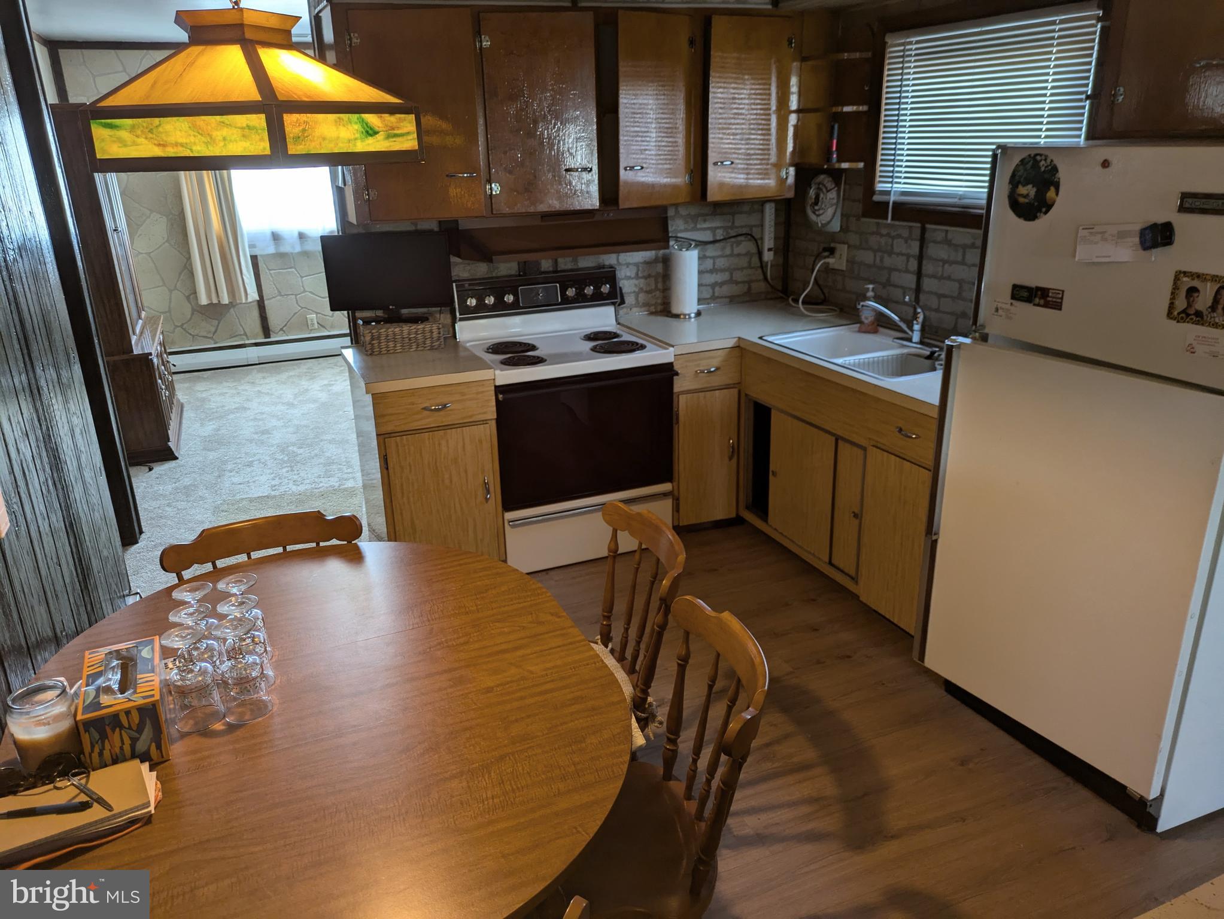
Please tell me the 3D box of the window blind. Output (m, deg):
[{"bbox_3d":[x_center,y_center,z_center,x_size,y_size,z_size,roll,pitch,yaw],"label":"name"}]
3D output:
[{"bbox_3d":[1.346,-1.298,3.347,0.050,0.664,1.020,-9,22,-21],"label":"window blind"}]

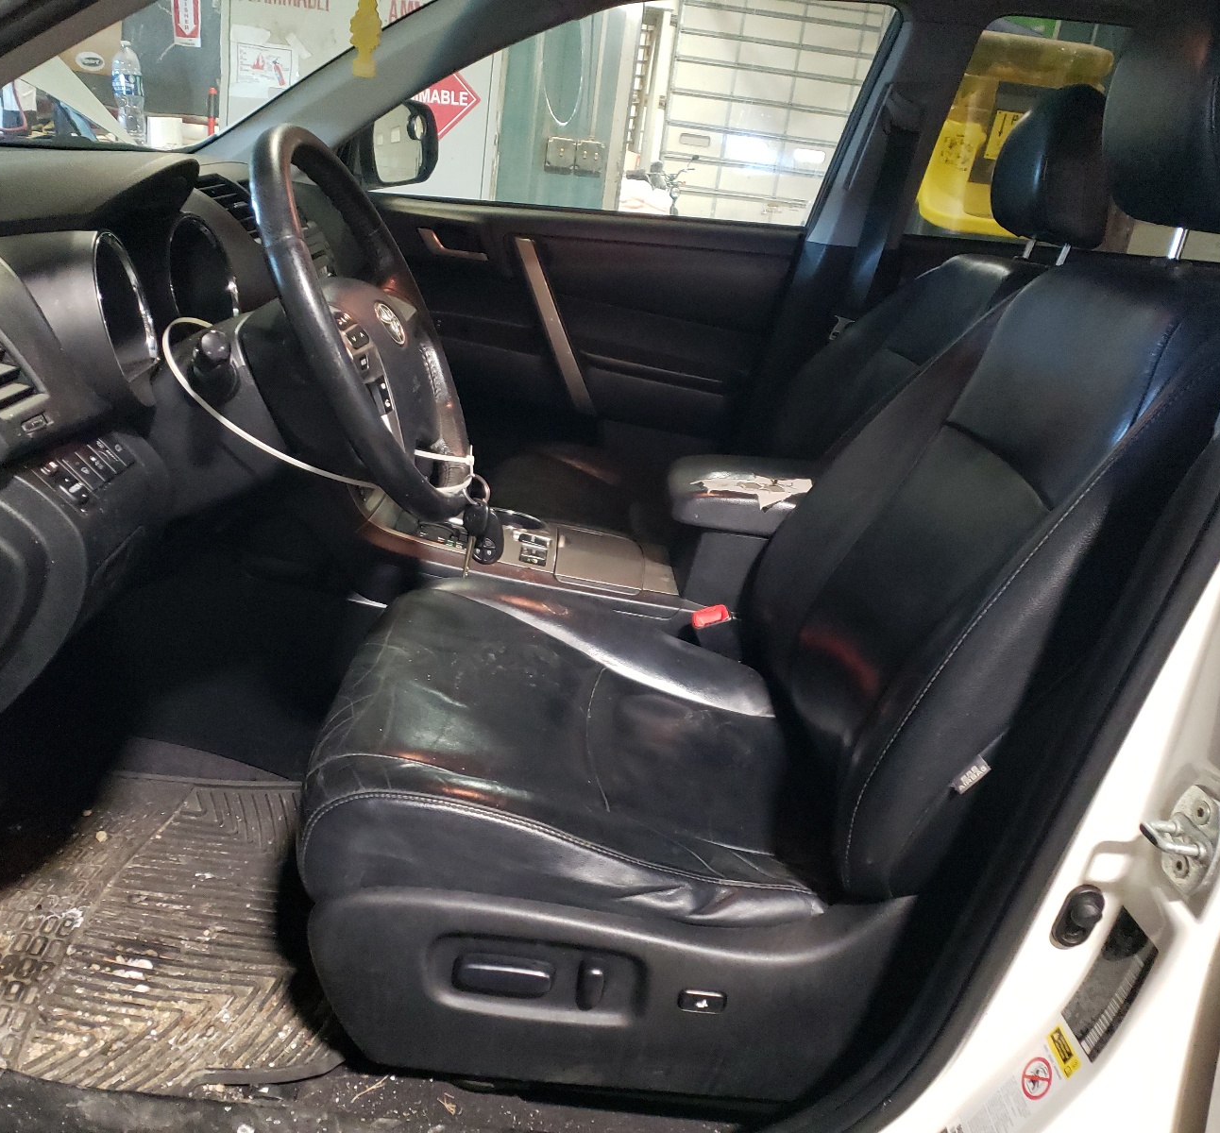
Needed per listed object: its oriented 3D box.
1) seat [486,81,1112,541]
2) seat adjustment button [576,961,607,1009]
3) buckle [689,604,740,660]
[{"bbox_3d":[0.277,-0.287,1.847,0.900,1.020,0.530,7,17,-3],"label":"seat"},{"bbox_3d":[-0.015,0.347,0.941,0.021,0.038,0.016,7,17,-3],"label":"seat adjustment button"},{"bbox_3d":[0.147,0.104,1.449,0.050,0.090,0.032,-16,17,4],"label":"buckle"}]

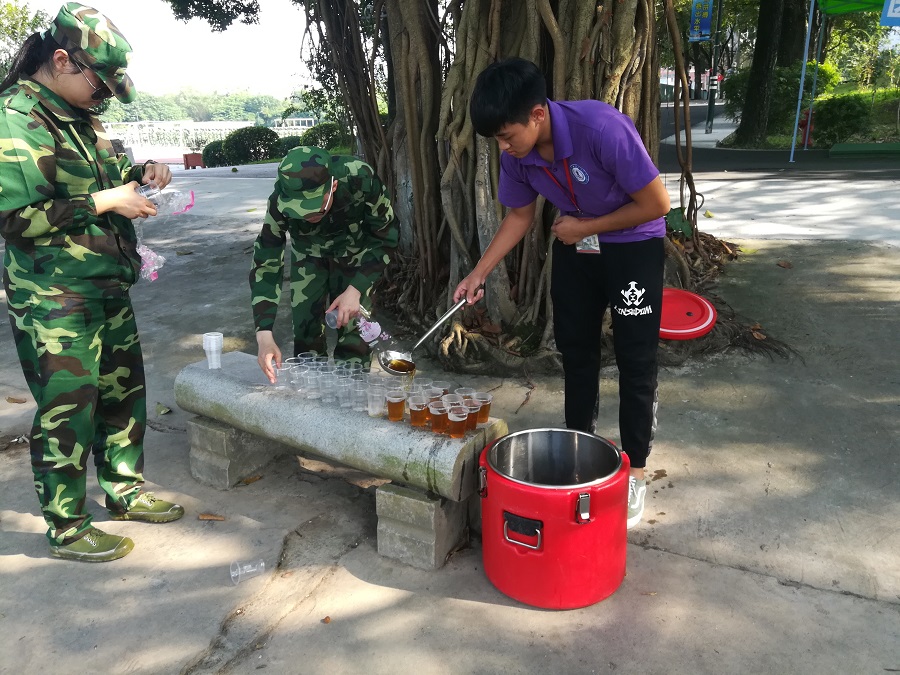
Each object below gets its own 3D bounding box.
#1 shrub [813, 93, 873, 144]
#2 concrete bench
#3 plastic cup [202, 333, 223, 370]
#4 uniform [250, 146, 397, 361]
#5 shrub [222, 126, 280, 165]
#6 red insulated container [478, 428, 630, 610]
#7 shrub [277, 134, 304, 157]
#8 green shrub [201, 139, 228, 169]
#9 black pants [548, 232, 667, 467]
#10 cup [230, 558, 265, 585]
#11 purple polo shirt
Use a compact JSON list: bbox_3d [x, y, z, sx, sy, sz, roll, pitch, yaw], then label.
[{"bbox_3d":[9.023,-5.021,15.500,1.300,1.150,1.150,-1,17,0],"label":"shrub"},{"bbox_3d":[-0.462,0.392,2.493,1.352,0.392,0.372,10,20,32],"label":"concrete bench"},{"bbox_3d":[-0.953,0.054,2.706,0.077,0.144,0.077,-1,17,0],"label":"plastic cup"},{"bbox_3d":[-0.459,-0.150,2.684,0.549,1.176,0.539,3,18,11],"label":"uniform"},{"bbox_3d":[-5.579,-5.396,19.000,1.600,1.050,1.400,-1,17,0],"label":"shrub"},{"bbox_3d":[0.311,0.520,2.038,0.441,0.392,0.441,-1,17,0],"label":"red insulated container"},{"bbox_3d":[-4.898,-5.792,20.500,1.250,0.900,1.200,-1,17,0],"label":"shrub"},{"bbox_3d":[-6.418,-5.035,18.500,1.000,0.850,1.000,-1,17,0],"label":"green shrub"},{"bbox_3d":[0.522,0.080,2.283,0.363,0.902,0.284,8,19,26],"label":"black pants"},{"bbox_3d":[-0.608,0.705,2.051,0.085,0.076,0.076,-3,16,-28],"label":"cup"},{"bbox_3d":[0.399,-0.475,1.997,0.461,0.441,0.402,9,20,29],"label":"purple polo shirt"}]

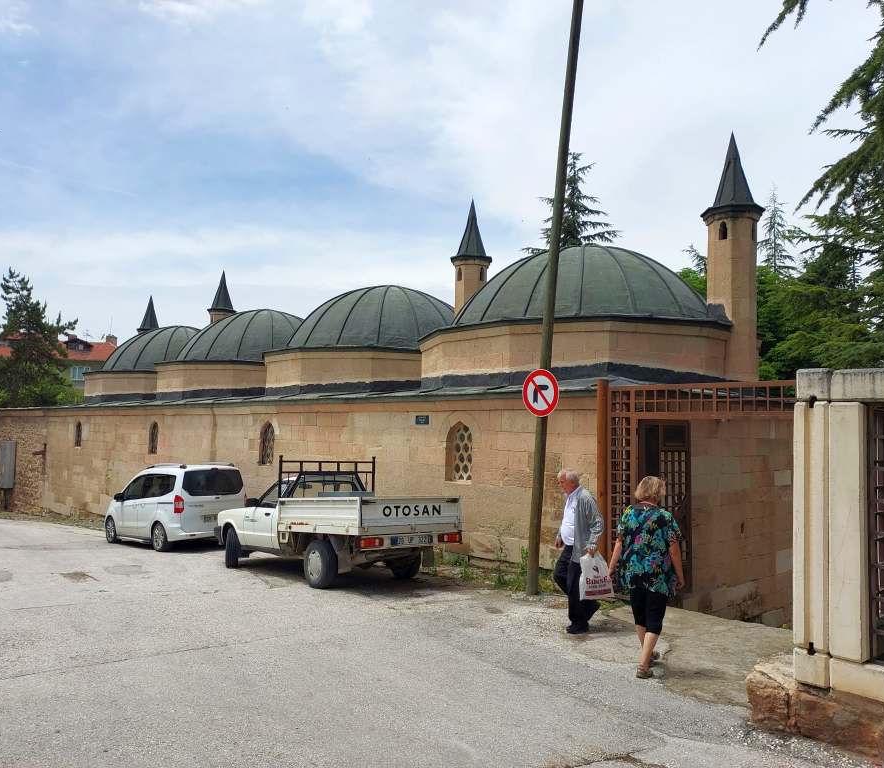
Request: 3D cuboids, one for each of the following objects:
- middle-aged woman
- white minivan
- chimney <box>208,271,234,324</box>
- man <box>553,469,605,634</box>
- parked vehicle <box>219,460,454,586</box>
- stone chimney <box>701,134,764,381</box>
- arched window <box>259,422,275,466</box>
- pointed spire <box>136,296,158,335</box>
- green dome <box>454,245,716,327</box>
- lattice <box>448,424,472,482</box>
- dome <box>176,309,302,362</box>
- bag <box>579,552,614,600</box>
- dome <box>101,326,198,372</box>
[{"bbox_3d":[1.622,1.534,6.600,0.580,1.590,0.480,0,-3,16],"label":"middle-aged woman"},{"bbox_3d":[-6.152,2.763,18.809,1.820,1.750,4.160,4,-7,-44],"label":"white minivan"},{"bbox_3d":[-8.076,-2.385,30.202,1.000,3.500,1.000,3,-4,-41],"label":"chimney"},{"bbox_3d":[1.368,1.678,8.300,0.500,1.660,0.520,2,-3,-24],"label":"man"},{"bbox_3d":[-1.902,2.091,13.109,1.775,1.855,4.693,5,-8,-40],"label":"parked vehicle"},{"bbox_3d":[4.886,-2.115,13.917,1.100,4.240,1.100,4,-4,-37],"label":"stone chimney"},{"bbox_3d":[-4.038,1.411,19.542,0.250,1.018,0.751,3,-4,-41],"label":"arched window"},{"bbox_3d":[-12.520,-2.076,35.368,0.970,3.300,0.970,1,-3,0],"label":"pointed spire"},{"bbox_3d":[2.809,-1.744,15.986,5.150,1.800,5.150,1,-3,0],"label":"green dome"},{"bbox_3d":[0.370,1.186,14.411,0.250,1.044,0.688,3,-4,-41],"label":"lattice"},{"bbox_3d":[-5.323,-1.344,25.243,5.150,1.800,5.150,4,-5,-41],"label":"dome"},{"bbox_3d":[1.530,1.911,8.200,0.360,0.470,0.120,3,-4,-25],"label":"bag"},{"bbox_3d":[-9.389,-1.144,29.871,5.150,1.800,5.150,4,-5,-41],"label":"dome"}]

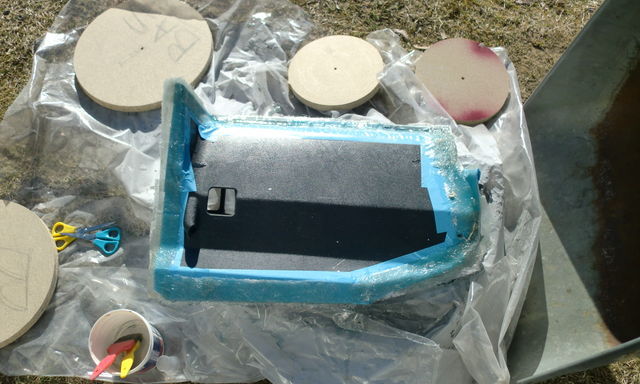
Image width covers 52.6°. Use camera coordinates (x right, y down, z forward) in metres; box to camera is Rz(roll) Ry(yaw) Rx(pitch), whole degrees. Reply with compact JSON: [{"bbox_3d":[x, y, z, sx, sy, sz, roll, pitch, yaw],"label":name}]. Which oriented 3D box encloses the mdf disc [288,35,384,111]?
[{"bbox_3d":[0.037,-0.279,1.505,0.216,0.023,0.216,-2,59,4],"label":"mdf disc"}]

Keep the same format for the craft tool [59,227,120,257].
[{"bbox_3d":[-0.474,0.098,1.333,0.130,0.010,0.060,6,62,5],"label":"craft tool"}]

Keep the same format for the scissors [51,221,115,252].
[{"bbox_3d":[-0.490,0.080,1.347,0.130,0.010,0.065,-14,62,-6],"label":"scissors"}]

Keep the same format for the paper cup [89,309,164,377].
[{"bbox_3d":[-0.346,0.278,1.180,0.110,0.115,0.110,0,71,1],"label":"paper cup"}]

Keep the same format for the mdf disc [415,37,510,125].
[{"bbox_3d":[0.324,-0.250,1.479,0.218,0.022,0.218,2,65,-3],"label":"mdf disc"}]

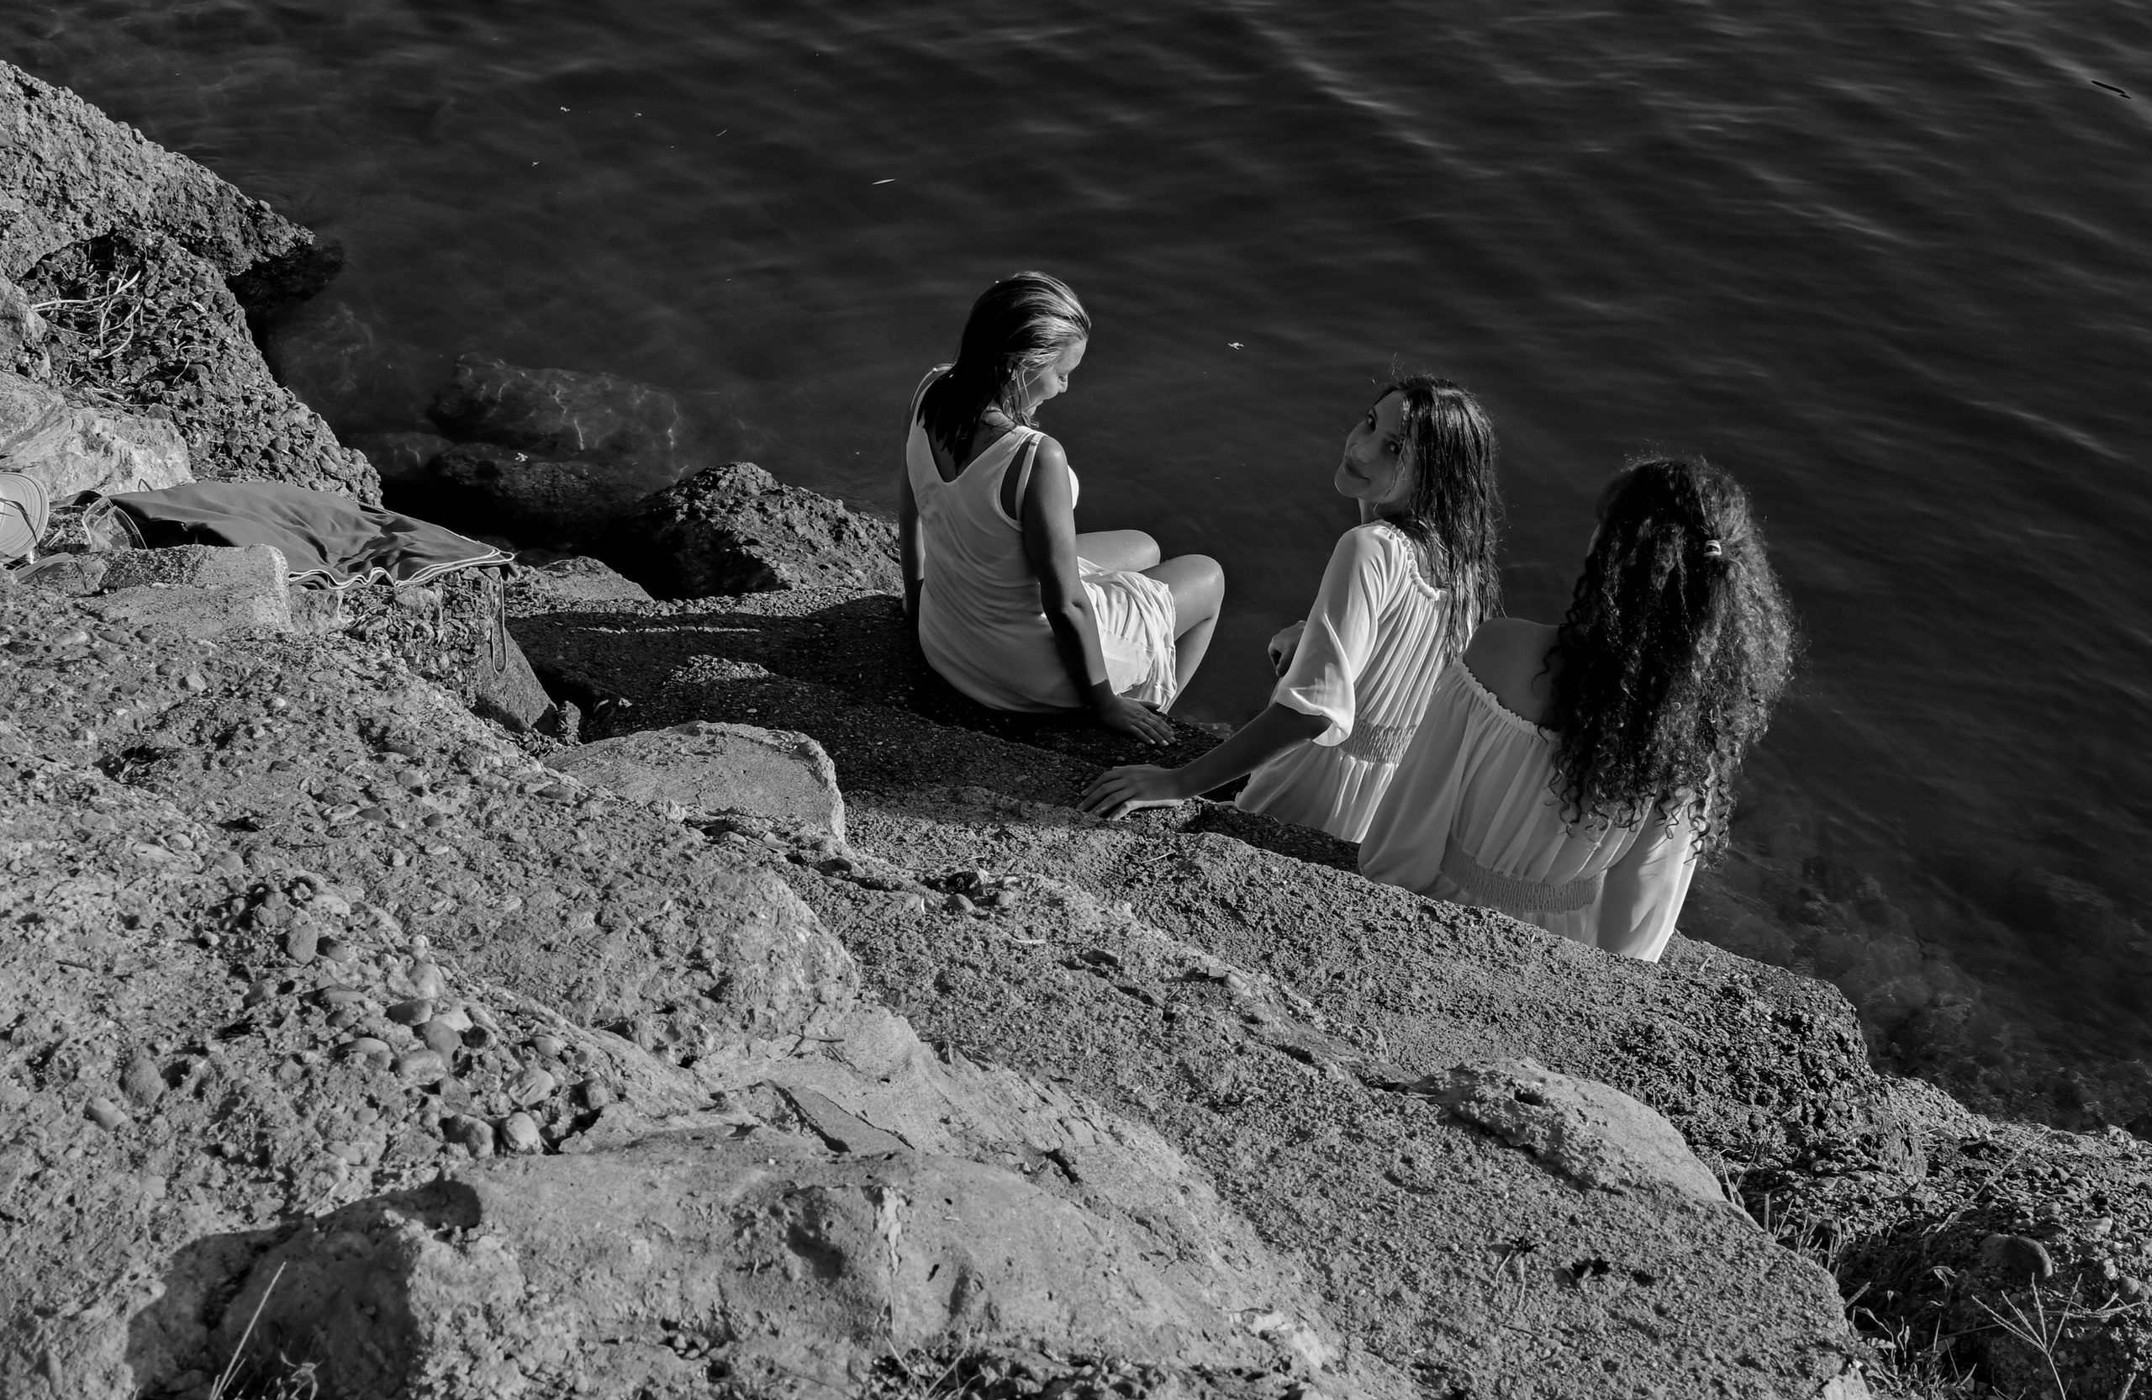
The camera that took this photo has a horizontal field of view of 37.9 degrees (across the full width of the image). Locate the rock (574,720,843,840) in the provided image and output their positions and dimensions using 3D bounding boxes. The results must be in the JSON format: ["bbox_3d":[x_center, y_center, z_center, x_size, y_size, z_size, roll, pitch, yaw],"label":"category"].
[{"bbox_3d":[-0.594,0.141,5.080,0.400,0.130,0.220,9,39,12],"label":"rock"}]

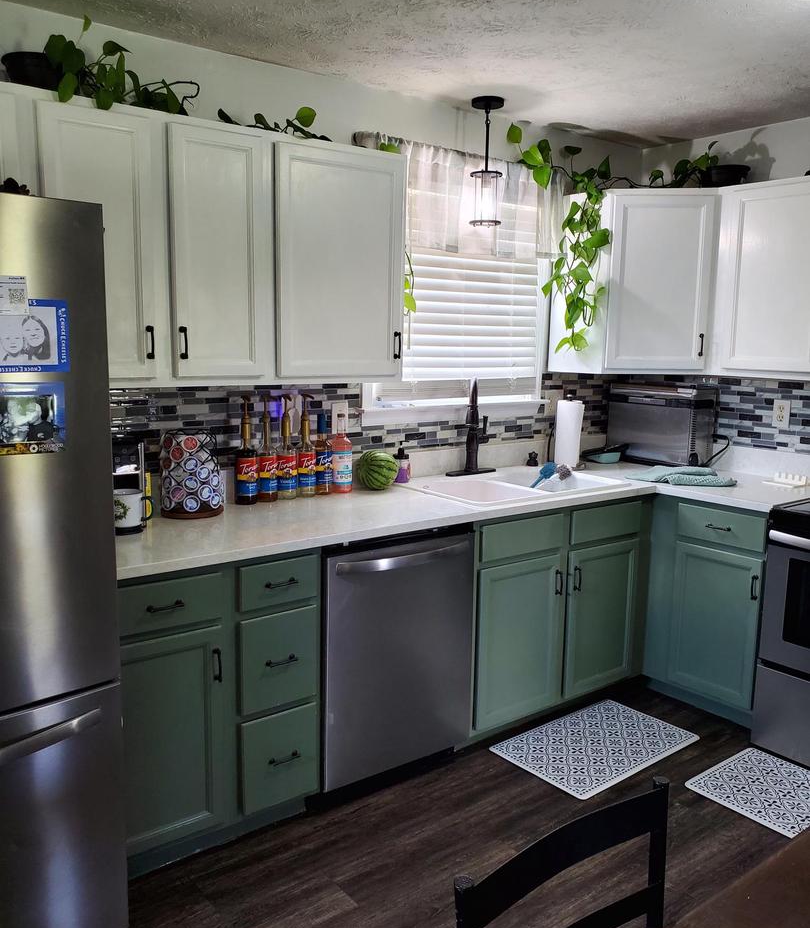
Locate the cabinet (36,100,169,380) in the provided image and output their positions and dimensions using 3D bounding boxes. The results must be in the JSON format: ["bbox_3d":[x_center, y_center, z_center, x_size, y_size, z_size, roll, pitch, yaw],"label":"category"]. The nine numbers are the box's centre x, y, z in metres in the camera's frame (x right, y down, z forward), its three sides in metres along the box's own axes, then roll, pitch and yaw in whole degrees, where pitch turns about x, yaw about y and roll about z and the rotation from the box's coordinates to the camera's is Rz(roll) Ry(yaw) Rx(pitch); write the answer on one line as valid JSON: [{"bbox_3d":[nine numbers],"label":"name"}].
[{"bbox_3d":[-0.896,-0.602,2.326,0.330,0.725,0.325,-6,11,-36],"label":"cabinet"}]

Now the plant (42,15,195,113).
[{"bbox_3d":[-0.789,-1.101,2.297,0.450,0.240,0.230,-6,11,-36],"label":"plant"}]

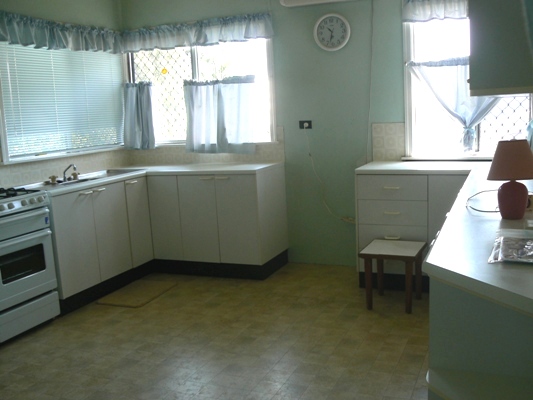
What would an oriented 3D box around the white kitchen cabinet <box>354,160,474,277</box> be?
[{"bbox_3d":[1.155,0.146,4.229,0.796,0.758,0.590,1,10,23],"label":"white kitchen cabinet"}]

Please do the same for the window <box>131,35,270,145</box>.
[{"bbox_3d":[-0.657,-0.984,5.132,1.510,0.932,0.080,1,10,23],"label":"window"}]

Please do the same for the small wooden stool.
[{"bbox_3d":[0.875,0.524,3.789,0.365,0.402,0.400,1,10,23],"label":"small wooden stool"}]

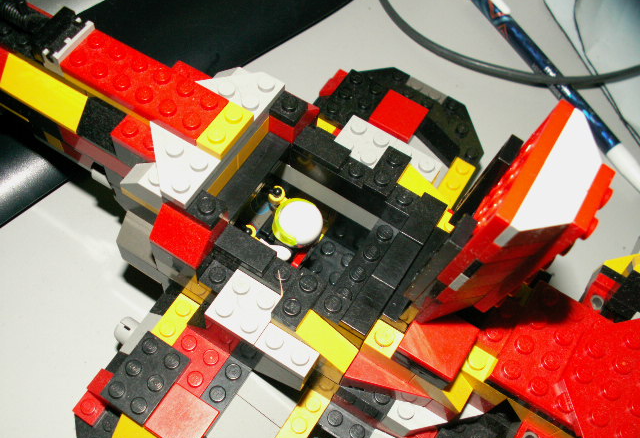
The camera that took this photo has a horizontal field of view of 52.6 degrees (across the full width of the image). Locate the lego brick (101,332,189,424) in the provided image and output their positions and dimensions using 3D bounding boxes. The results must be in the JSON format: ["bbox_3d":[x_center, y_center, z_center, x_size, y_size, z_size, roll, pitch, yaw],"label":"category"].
[{"bbox_3d":[-0.052,0.048,0.195,0.016,0.005,0.024,31,65,9],"label":"lego brick"}]

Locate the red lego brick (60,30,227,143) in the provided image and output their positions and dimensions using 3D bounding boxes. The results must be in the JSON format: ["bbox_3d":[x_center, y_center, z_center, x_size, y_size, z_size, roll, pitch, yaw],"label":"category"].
[{"bbox_3d":[-0.049,-0.037,0.179,0.048,0.005,0.016,30,64,11],"label":"red lego brick"}]

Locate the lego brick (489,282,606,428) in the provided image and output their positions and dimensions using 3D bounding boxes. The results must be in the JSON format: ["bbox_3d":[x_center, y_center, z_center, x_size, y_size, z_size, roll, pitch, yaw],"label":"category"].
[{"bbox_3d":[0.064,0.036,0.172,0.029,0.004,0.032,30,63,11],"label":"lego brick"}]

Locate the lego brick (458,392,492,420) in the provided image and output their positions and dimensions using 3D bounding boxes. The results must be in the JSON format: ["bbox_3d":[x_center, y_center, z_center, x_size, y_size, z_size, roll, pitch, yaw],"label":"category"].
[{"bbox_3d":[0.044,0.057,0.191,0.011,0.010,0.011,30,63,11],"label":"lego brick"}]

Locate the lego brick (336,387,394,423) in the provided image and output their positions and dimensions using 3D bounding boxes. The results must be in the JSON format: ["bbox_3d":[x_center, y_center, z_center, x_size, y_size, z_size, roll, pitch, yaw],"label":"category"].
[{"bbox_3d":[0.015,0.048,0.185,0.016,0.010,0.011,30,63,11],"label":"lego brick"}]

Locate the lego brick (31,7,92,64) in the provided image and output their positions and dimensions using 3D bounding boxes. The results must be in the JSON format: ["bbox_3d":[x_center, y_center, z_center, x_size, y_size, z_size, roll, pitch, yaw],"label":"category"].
[{"bbox_3d":[-0.074,-0.052,0.185,0.010,0.006,0.016,30,64,11],"label":"lego brick"}]

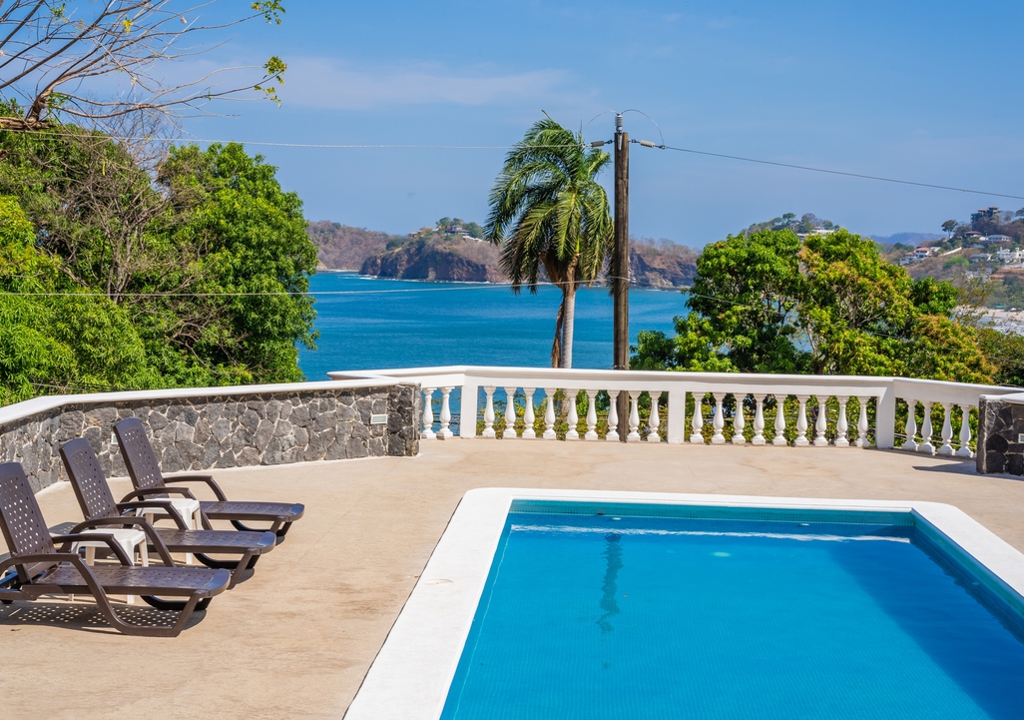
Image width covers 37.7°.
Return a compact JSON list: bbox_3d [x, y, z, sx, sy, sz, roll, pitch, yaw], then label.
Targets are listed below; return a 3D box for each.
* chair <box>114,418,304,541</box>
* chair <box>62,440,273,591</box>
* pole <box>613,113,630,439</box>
[{"bbox_3d":[-2.503,1.004,12.362,1.641,0.985,0.706,2,4,6],"label":"chair"},{"bbox_3d":[-2.526,1.101,11.020,1.641,0.985,0.706,2,4,3],"label":"chair"},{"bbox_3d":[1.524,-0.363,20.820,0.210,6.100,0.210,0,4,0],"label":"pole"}]

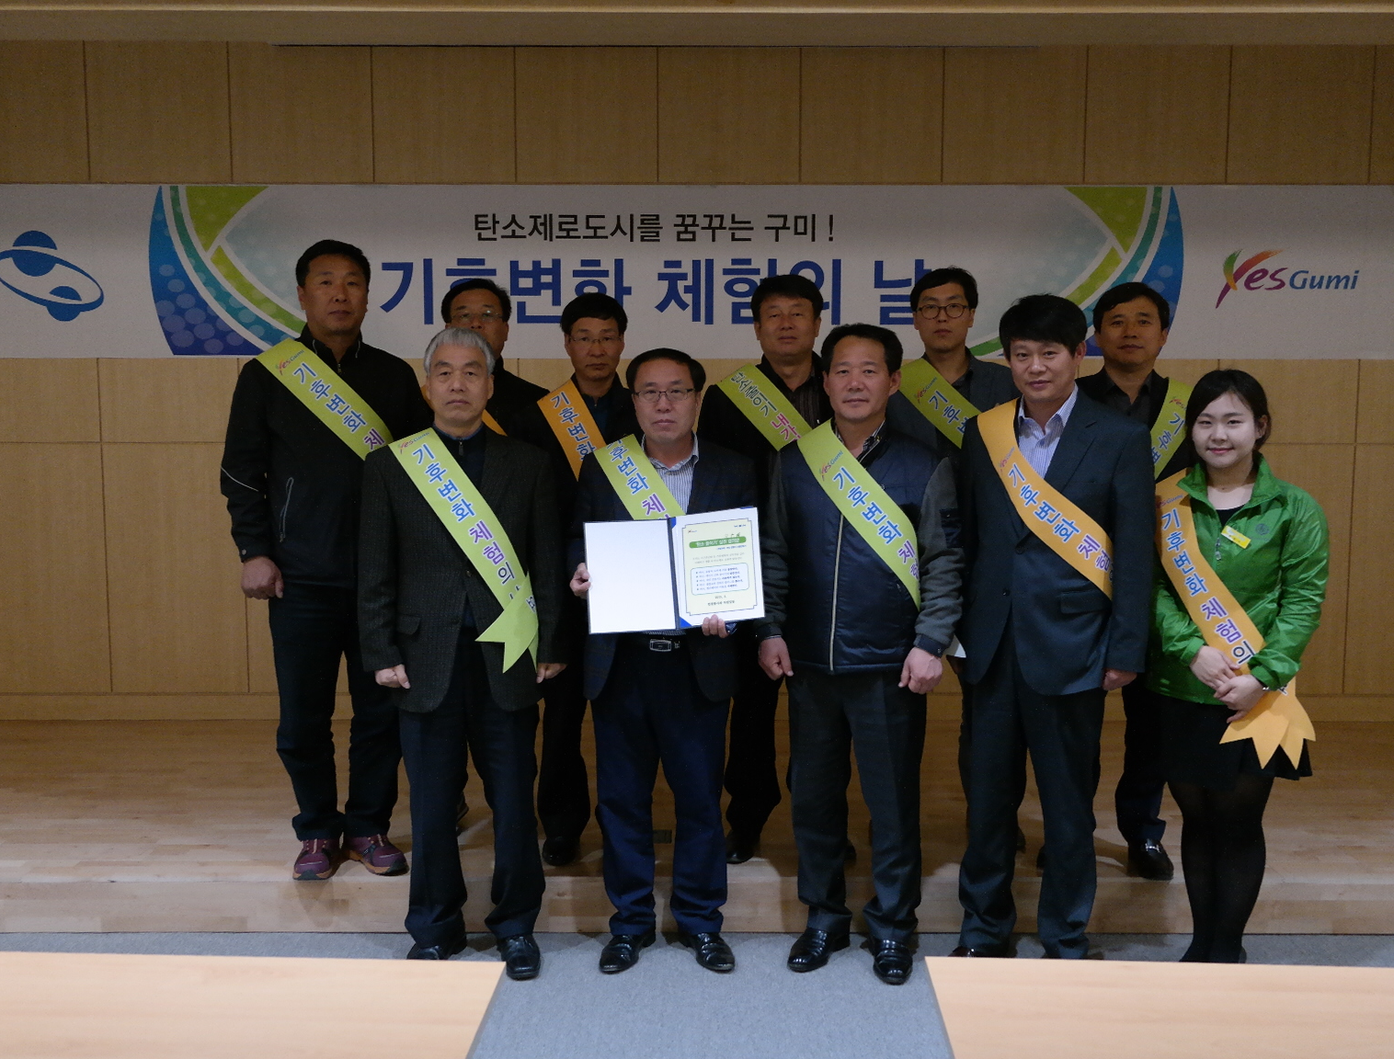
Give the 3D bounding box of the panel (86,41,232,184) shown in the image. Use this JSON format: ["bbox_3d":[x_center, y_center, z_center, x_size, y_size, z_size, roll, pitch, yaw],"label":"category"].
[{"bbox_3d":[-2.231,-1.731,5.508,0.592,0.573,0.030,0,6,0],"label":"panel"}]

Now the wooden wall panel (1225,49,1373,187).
[{"bbox_3d":[2.487,-1.702,5.465,0.583,0.551,0.025,0,6,0],"label":"wooden wall panel"}]

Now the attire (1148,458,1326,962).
[{"bbox_3d":[1.395,0.494,3.456,0.445,1.363,0.320,2,6,20],"label":"attire"}]

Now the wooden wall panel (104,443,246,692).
[{"bbox_3d":[-2.219,0.170,5.652,0.583,1.078,0.025,0,6,0],"label":"wooden wall panel"}]

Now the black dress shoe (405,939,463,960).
[{"bbox_3d":[-0.719,1.133,3.637,0.105,0.110,0.285,2,6,21],"label":"black dress shoe"}]

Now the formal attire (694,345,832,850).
[{"bbox_3d":[0.272,0.199,3.970,0.530,1.437,0.300,0,6,0],"label":"formal attire"}]

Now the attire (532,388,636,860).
[{"bbox_3d":[-0.313,0.231,3.963,0.510,1.374,0.290,0,6,-2],"label":"attire"}]

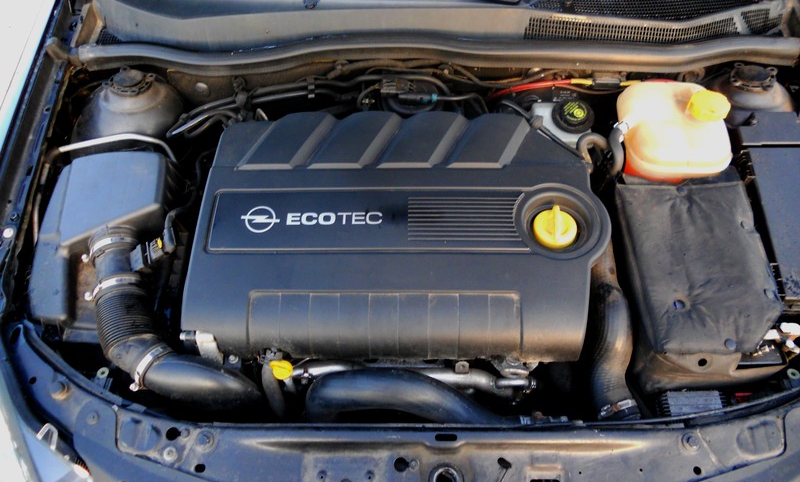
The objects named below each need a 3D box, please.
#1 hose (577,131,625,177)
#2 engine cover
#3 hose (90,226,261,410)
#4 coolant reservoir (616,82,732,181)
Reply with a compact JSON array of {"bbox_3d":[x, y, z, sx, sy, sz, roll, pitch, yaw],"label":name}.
[{"bbox_3d":[0.328,-0.141,1.020,0.078,0.075,0.060,0,52,0],"label":"hose"},{"bbox_3d":[-0.006,-0.025,0.980,0.585,0.125,0.390,0,59,0],"label":"engine cover"},{"bbox_3d":[-0.340,0.118,0.955,0.260,0.180,0.250,0,52,0],"label":"hose"},{"bbox_3d":[0.460,-0.178,1.072,0.180,0.160,0.145,0,52,0],"label":"coolant reservoir"}]

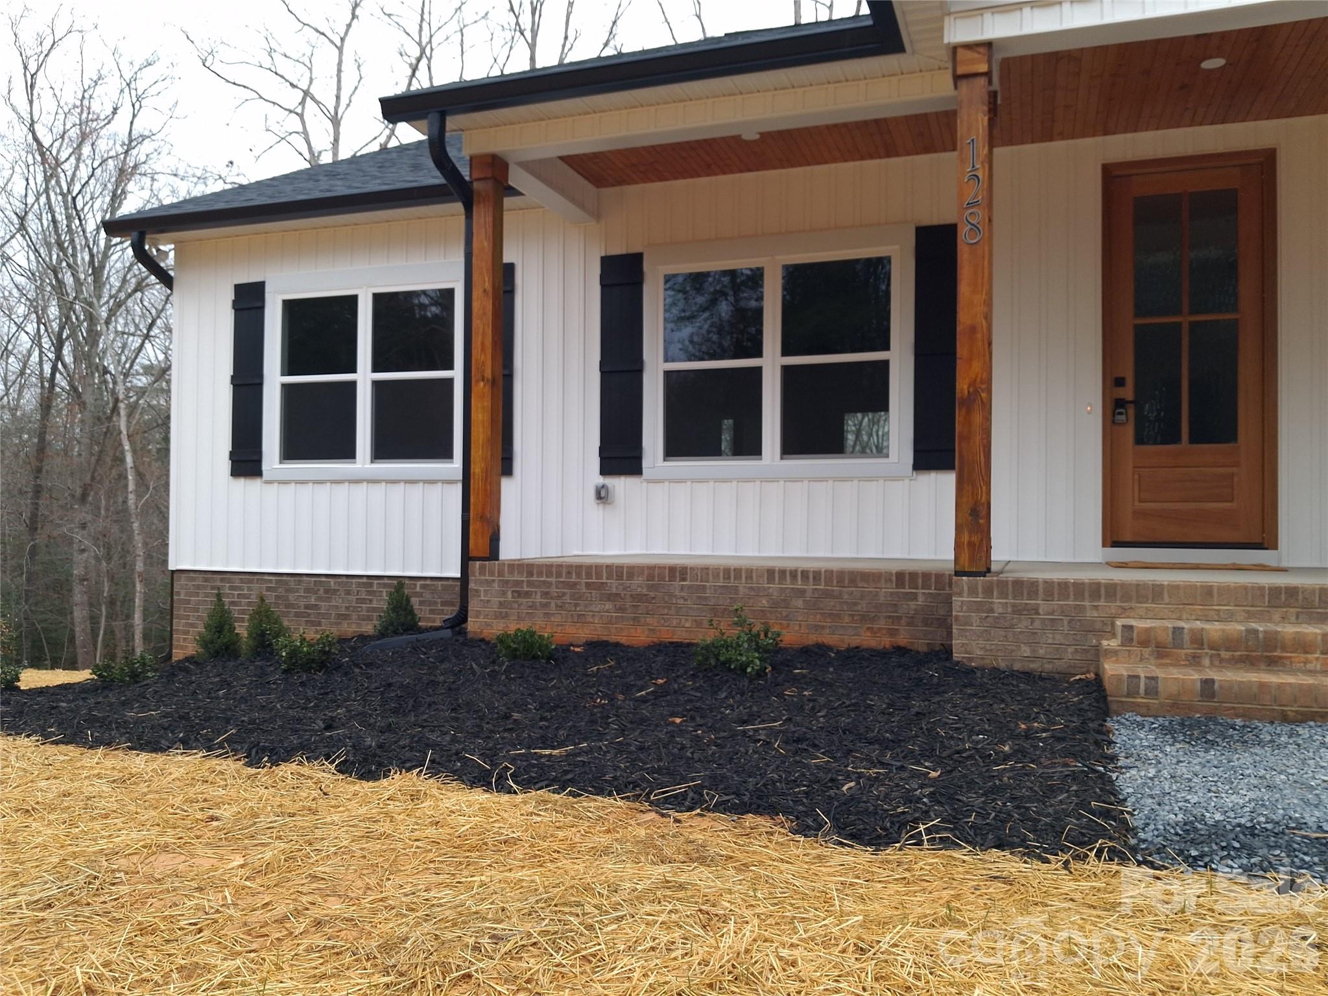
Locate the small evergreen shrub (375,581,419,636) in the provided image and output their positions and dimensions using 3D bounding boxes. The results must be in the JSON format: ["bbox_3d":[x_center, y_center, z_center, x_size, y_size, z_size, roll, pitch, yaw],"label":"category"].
[{"bbox_3d":[-2.090,0.850,8.099,0.350,0.460,0.350,0,-1,19],"label":"small evergreen shrub"}]

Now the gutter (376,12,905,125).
[{"bbox_3d":[-0.233,-2.430,5.976,3.160,0.115,0.140,0,-1,19],"label":"gutter"}]

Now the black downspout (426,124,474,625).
[{"bbox_3d":[-1.387,-0.758,6.548,0.250,3.190,0.520,0,-1,19],"label":"black downspout"}]

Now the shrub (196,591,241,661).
[{"bbox_3d":[-3.719,1.063,8.652,0.370,0.560,0.370,0,-1,19],"label":"shrub"}]

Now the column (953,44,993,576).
[{"bbox_3d":[1.513,-0.908,5.077,0.165,2.580,0.165,0,-1,19],"label":"column"}]

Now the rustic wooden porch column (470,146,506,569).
[{"bbox_3d":[-1.145,-0.898,6.706,0.165,2.600,0.165,0,-1,19],"label":"rustic wooden porch column"}]

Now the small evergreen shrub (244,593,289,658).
[{"bbox_3d":[-3.264,1.028,8.497,0.380,0.530,0.380,0,-1,19],"label":"small evergreen shrub"}]

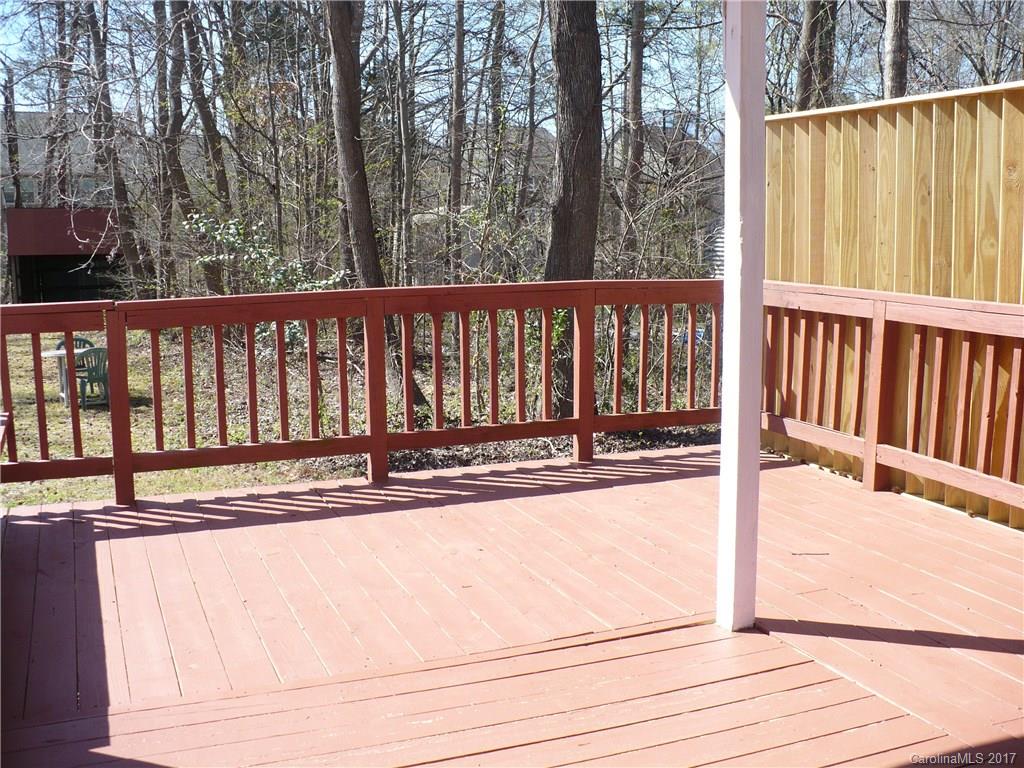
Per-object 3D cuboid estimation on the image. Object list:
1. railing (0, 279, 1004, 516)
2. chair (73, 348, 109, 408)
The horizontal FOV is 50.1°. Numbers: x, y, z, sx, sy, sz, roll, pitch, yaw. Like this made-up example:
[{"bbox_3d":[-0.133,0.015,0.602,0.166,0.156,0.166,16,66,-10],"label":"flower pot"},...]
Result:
[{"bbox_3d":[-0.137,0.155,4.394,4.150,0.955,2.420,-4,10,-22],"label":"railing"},{"bbox_3d":[-5.415,-0.097,14.162,0.560,0.800,0.560,-5,10,-26],"label":"chair"}]

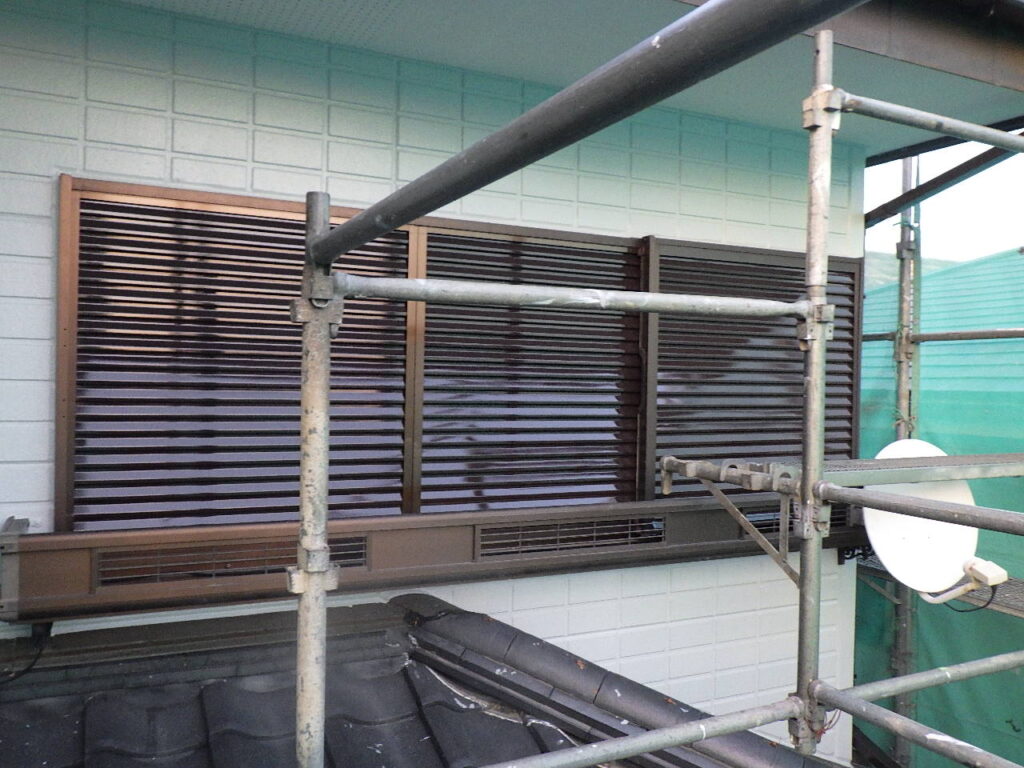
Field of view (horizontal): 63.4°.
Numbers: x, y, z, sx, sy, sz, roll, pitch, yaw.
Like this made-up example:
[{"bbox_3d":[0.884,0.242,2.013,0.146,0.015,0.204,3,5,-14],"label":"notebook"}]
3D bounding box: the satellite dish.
[{"bbox_3d":[1.396,0.445,2.842,0.460,0.515,0.140,1,-14,-16],"label":"satellite dish"}]

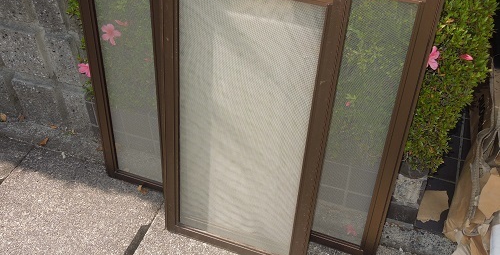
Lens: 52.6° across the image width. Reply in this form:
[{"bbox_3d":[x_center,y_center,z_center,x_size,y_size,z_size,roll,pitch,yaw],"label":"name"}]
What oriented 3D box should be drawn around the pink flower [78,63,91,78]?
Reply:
[{"bbox_3d":[-0.452,-0.157,1.396,0.050,0.048,0.035,21,46,24],"label":"pink flower"}]

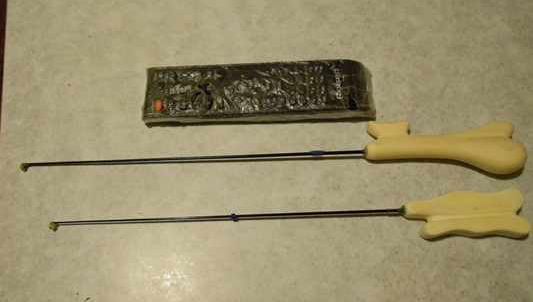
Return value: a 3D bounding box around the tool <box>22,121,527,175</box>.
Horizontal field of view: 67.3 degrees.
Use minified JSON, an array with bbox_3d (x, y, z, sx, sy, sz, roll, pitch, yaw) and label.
[{"bbox_3d":[-0.004,0.001,0.340,0.432,0.027,0.048,-2,72,3],"label":"tool"}]

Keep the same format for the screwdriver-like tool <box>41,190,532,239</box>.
[{"bbox_3d":[0.010,0.055,0.324,0.390,0.024,0.038,-2,72,3],"label":"screwdriver-like tool"}]

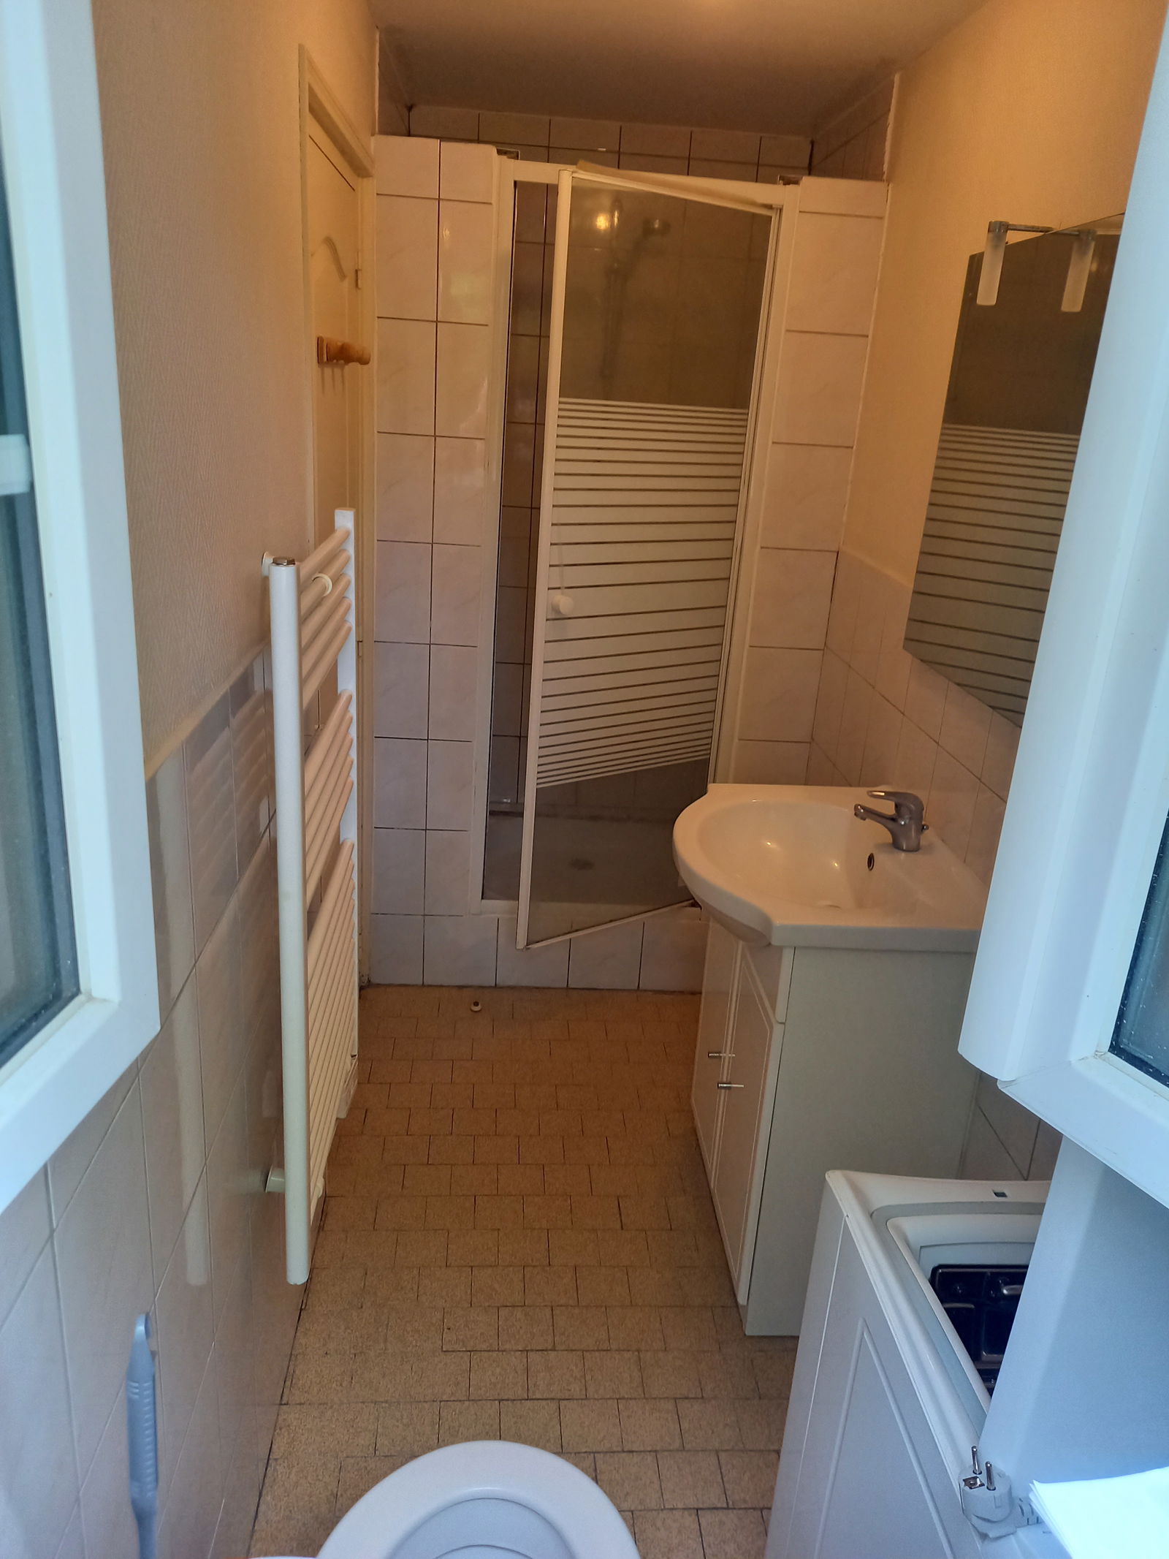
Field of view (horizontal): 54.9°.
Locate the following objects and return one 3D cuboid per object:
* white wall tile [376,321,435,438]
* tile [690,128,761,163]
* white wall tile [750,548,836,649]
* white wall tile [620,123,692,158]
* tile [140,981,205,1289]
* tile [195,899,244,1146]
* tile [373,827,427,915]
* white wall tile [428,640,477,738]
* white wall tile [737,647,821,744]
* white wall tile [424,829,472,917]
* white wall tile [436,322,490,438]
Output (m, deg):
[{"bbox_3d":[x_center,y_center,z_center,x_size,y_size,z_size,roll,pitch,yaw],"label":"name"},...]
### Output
[{"bbox_3d":[-0.412,-0.930,2.606,0.137,0.250,0.010,2,19,-5],"label":"white wall tile"},{"bbox_3d":[0.403,-1.809,3.222,0.200,0.072,0.010,2,19,-5],"label":"tile"},{"bbox_3d":[0.534,-0.457,2.864,0.203,0.250,0.010,2,20,-5],"label":"white wall tile"},{"bbox_3d":[0.205,-1.842,3.251,0.201,0.075,0.010,2,20,-5],"label":"white wall tile"},{"bbox_3d":[-0.415,0.345,1.131,0.010,0.250,0.200,2,19,-5],"label":"tile"},{"bbox_3d":[-0.432,0.281,1.320,0.010,0.251,0.201,2,20,-5],"label":"tile"},{"bbox_3d":[-0.496,0.247,3.018,0.141,0.250,0.010,2,19,-5],"label":"tile"},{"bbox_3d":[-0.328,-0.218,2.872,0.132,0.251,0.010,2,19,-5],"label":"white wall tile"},{"bbox_3d":[0.510,-0.219,2.926,0.192,0.250,0.010,2,19,-5],"label":"white wall tile"},{"bbox_3d":[-0.369,0.254,3.040,0.116,0.250,0.010,2,19,-5],"label":"white wall tile"},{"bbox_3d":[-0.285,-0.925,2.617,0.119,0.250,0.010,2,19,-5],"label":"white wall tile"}]

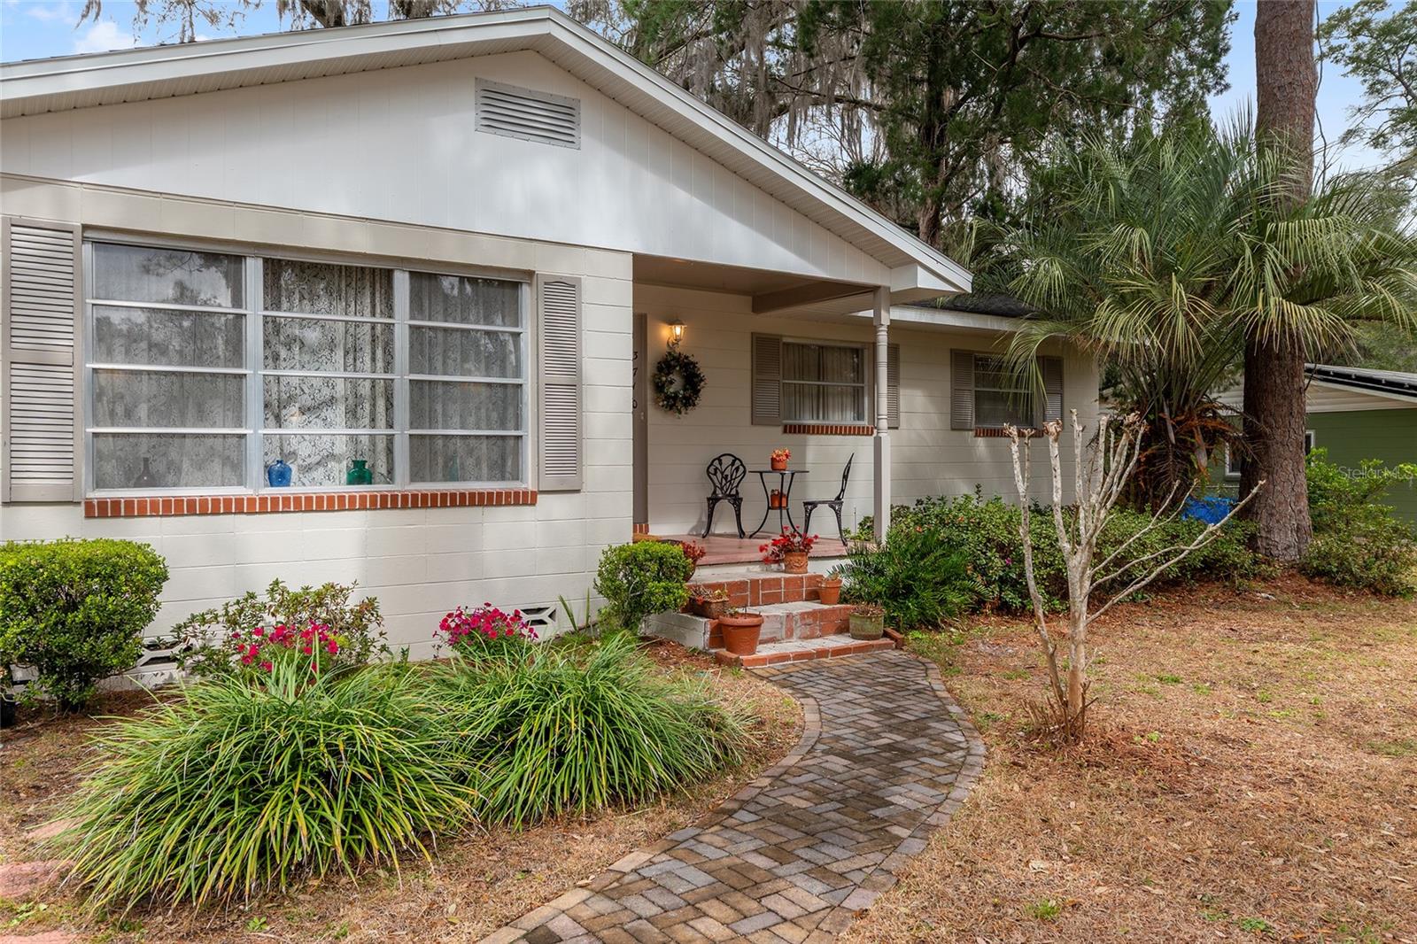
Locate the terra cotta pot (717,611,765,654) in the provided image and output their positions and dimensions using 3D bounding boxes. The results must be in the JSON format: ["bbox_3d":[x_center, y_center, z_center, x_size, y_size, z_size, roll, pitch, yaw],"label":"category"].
[{"bbox_3d":[0.224,1.101,7.240,0.305,0.275,0.305,0,1,0],"label":"terra cotta pot"}]

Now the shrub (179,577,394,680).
[{"bbox_3d":[-2.571,0.982,6.448,1.150,0.650,0.800,-1,1,-33],"label":"shrub"}]

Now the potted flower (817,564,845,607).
[{"bbox_3d":[0.915,0.872,8.220,0.200,0.290,0.200,-1,1,-33],"label":"potted flower"}]

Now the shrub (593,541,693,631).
[{"bbox_3d":[-0.463,0.823,7.530,0.660,0.670,0.620,0,1,0],"label":"shrub"}]

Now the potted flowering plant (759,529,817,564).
[{"bbox_3d":[0.639,0.643,8.394,0.440,0.360,0.400,0,1,0],"label":"potted flowering plant"}]

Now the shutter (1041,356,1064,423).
[{"bbox_3d":[4.629,-1.040,14.254,0.380,1.000,0.040,-1,1,-33],"label":"shutter"}]

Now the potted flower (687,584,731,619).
[{"bbox_3d":[0.009,0.908,7.596,0.200,0.235,0.330,-1,1,-33],"label":"potted flower"}]

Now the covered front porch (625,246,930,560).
[{"bbox_3d":[0.054,-0.542,9.757,2.780,2.480,2.620,-1,1,-33],"label":"covered front porch"}]

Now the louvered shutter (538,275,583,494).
[{"bbox_3d":[-1.103,-0.652,7.854,0.360,1.590,0.040,-1,1,-33],"label":"louvered shutter"}]

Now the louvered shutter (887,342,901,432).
[{"bbox_3d":[2.116,-1.021,12.620,0.400,1.010,0.040,0,1,-34],"label":"louvered shutter"}]

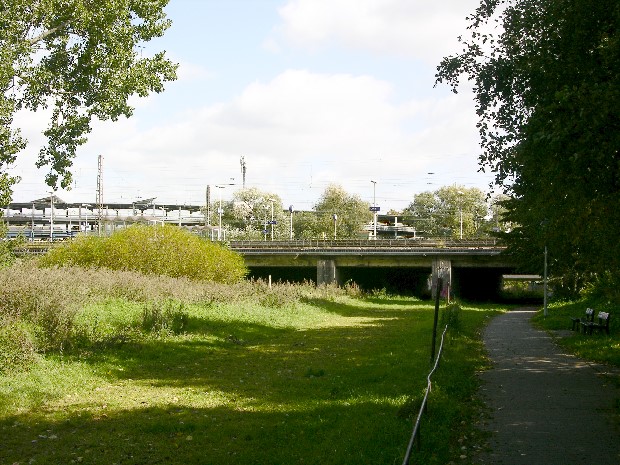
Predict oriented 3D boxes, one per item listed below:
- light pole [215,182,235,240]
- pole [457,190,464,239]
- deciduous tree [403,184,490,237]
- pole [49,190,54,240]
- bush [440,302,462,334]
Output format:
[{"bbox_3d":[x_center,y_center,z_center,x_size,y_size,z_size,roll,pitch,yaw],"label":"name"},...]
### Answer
[{"bbox_3d":[-11.491,-2.657,138.000,1.900,7.700,0.500,0,-3,0],"label":"light pole"},{"bbox_3d":[21.442,-2.351,148.000,0.800,7.100,0.400,0,-3,0],"label":"pole"},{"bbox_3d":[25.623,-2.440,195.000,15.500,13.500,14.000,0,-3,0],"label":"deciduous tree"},{"bbox_3d":[-35.336,-2.119,142.000,0.750,7.000,0.400,0,-3,0],"label":"pole"},{"bbox_3d":[5.244,3.150,38.500,0.850,1.120,0.800,0,-3,0],"label":"bush"}]

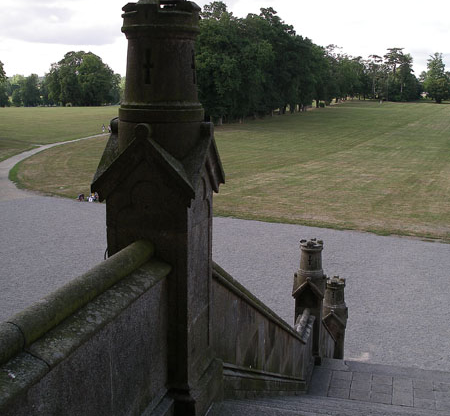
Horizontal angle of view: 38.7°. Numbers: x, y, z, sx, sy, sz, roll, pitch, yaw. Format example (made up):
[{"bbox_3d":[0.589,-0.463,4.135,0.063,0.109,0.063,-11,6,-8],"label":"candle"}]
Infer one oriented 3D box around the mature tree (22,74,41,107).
[{"bbox_3d":[-93.537,-56.799,310.000,8.701,15.005,8.701,1,10,0],"label":"mature tree"}]

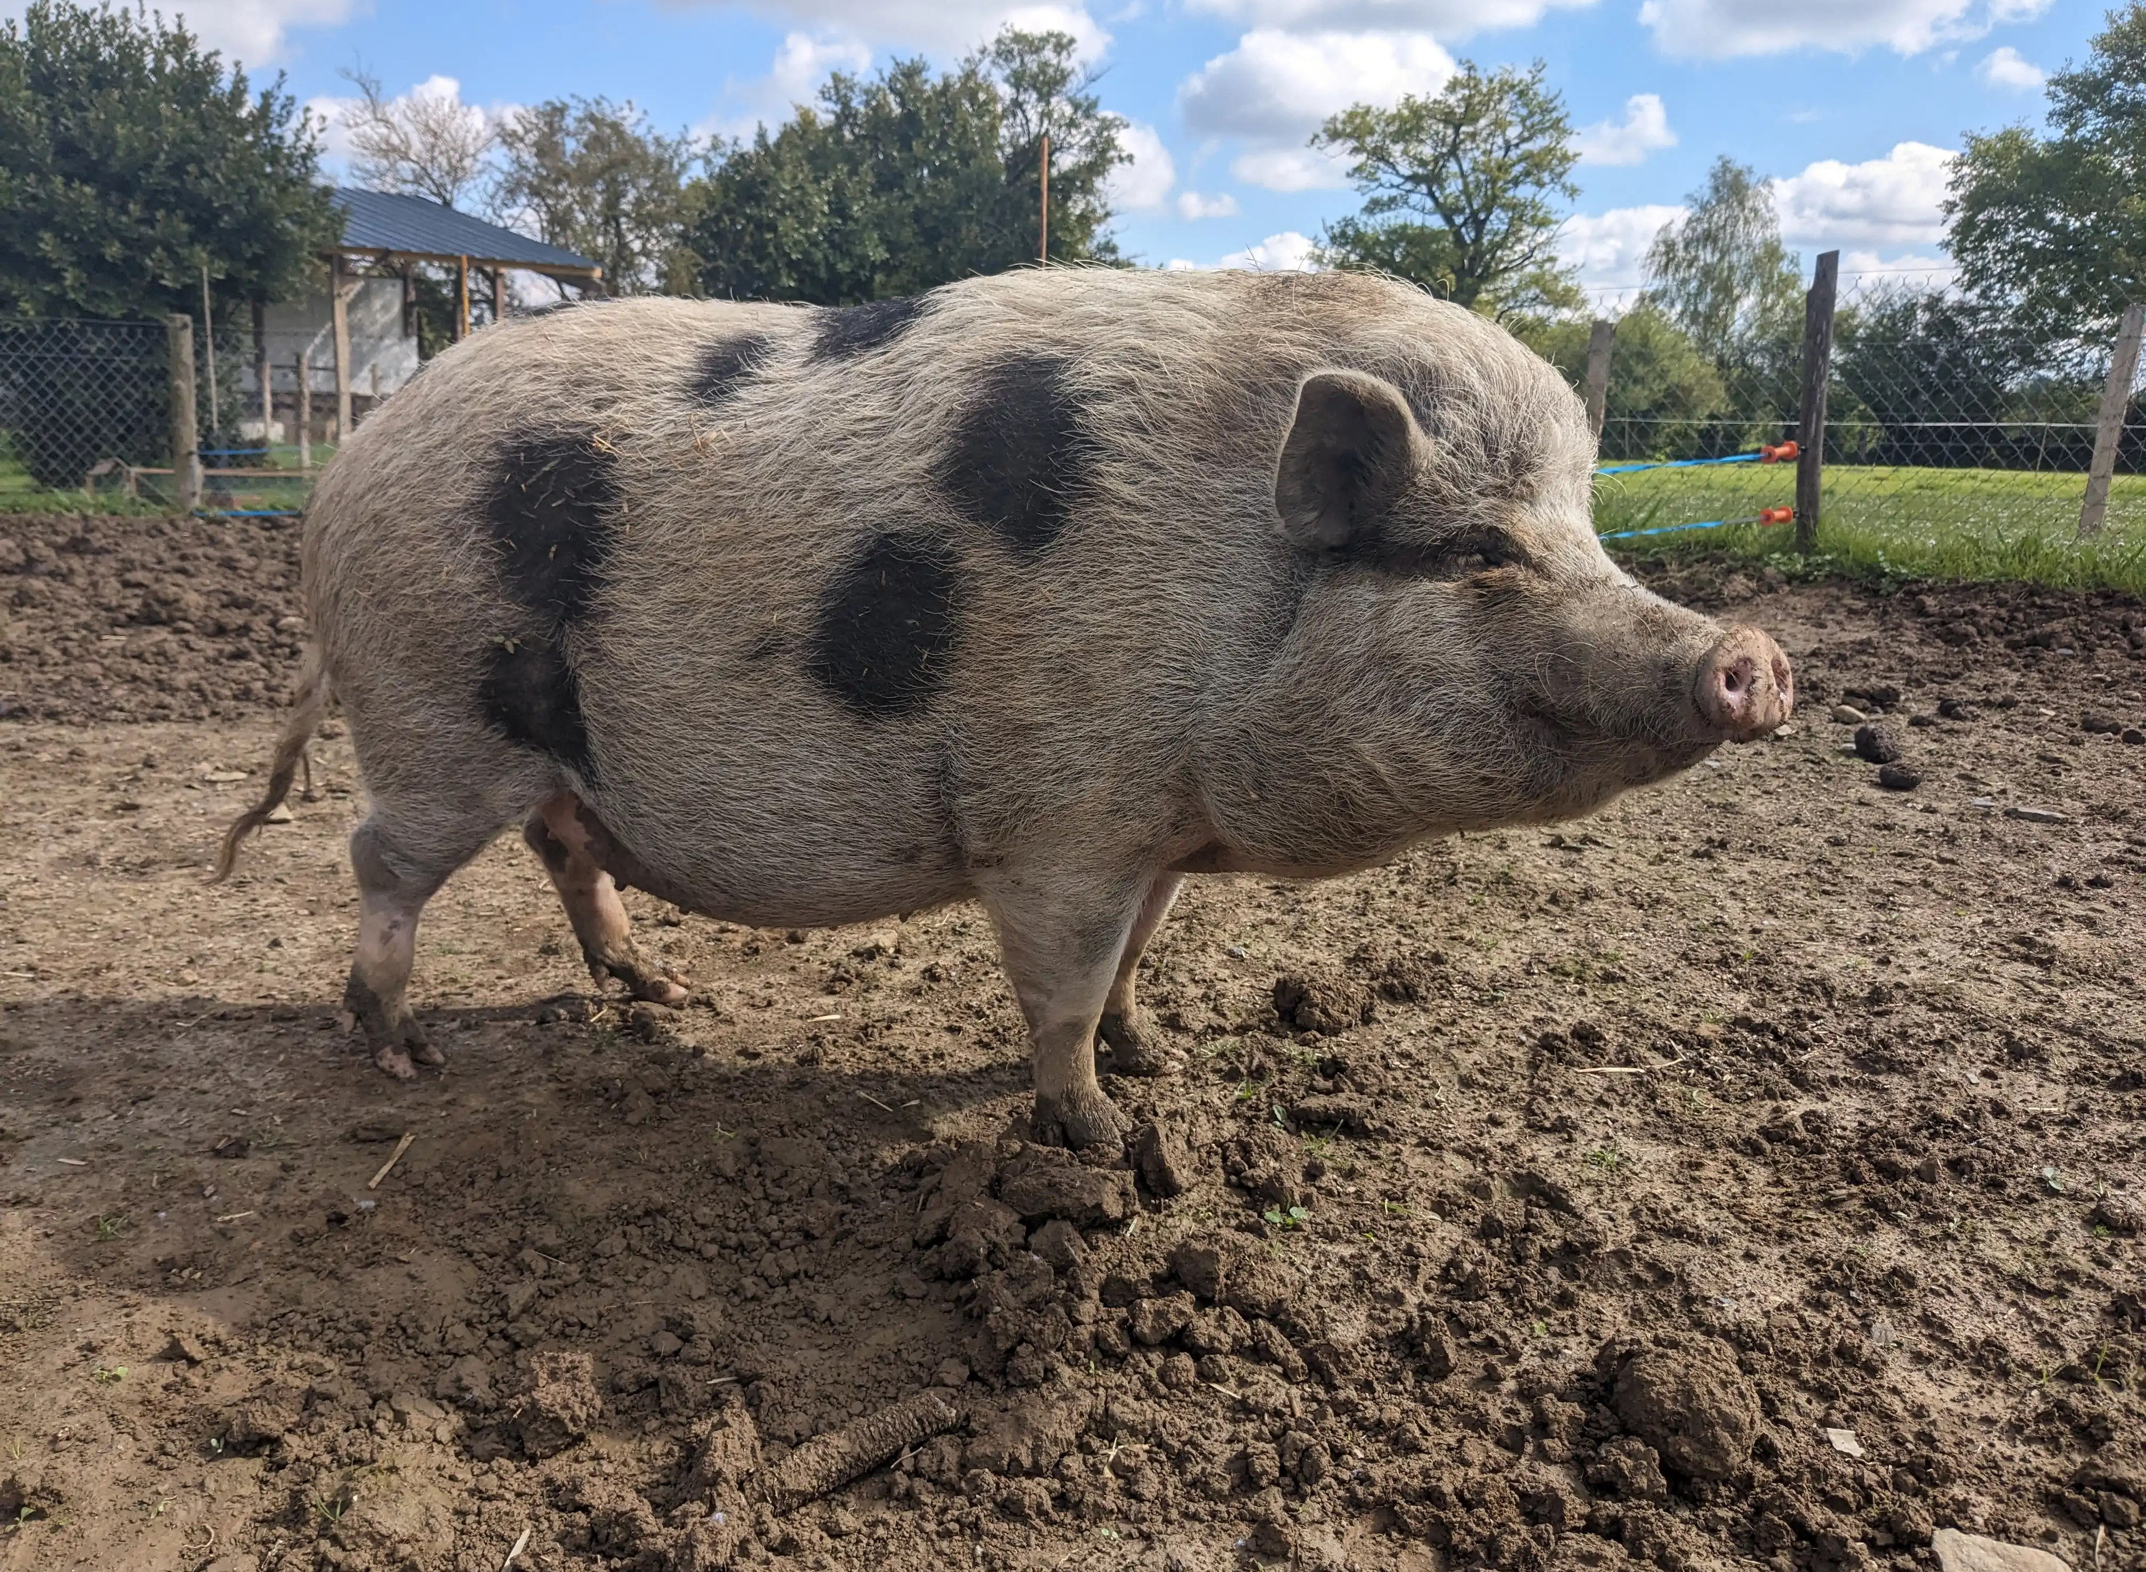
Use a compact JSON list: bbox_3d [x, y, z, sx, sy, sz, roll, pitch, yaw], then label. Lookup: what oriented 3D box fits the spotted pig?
[{"bbox_3d":[-0.135,-0.065,1.260,1.190,0.605,0.380,4,13,18],"label":"spotted pig"}]

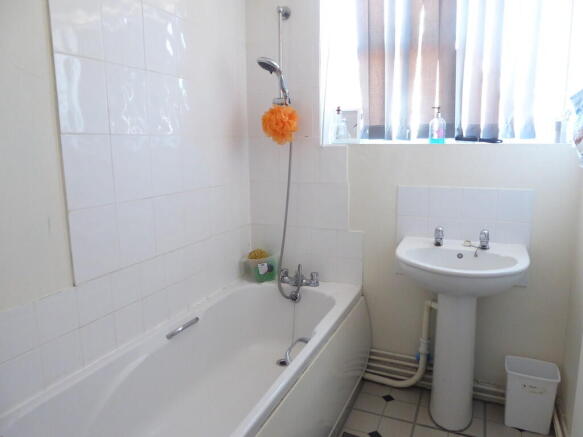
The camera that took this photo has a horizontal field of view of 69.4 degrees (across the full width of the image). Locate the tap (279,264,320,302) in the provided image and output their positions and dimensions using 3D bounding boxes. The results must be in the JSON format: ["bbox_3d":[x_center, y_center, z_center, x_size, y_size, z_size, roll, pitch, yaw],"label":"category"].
[{"bbox_3d":[0.029,0.352,2.334,0.226,0.168,0.165,4,11,23],"label":"tap"}]

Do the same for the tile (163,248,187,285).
[{"bbox_3d":[-0.532,0.219,1.930,0.010,0.149,0.149,4,11,23],"label":"tile"}]

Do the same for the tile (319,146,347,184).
[{"bbox_3d":[0.227,-0.293,2.309,0.175,0.208,0.010,4,11,23],"label":"tile"}]

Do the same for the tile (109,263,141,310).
[{"bbox_3d":[-0.644,0.265,1.640,0.010,0.150,0.150,4,11,23],"label":"tile"}]

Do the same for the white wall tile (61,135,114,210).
[{"bbox_3d":[-0.701,-0.164,1.465,0.010,0.253,0.200,4,11,23],"label":"white wall tile"}]

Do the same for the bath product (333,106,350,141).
[{"bbox_3d":[0.272,-0.519,2.310,0.085,0.190,0.065,4,11,23],"label":"bath product"}]

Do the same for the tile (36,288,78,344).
[{"bbox_3d":[-0.777,0.319,1.401,0.009,0.150,0.150,4,11,23],"label":"tile"}]

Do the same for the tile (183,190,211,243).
[{"bbox_3d":[-0.462,-0.010,2.058,0.010,0.253,0.200,4,11,23],"label":"tile"}]

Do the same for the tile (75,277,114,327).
[{"bbox_3d":[-0.710,0.292,1.519,0.010,0.149,0.149,4,11,23],"label":"tile"}]

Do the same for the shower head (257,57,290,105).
[{"bbox_3d":[-0.093,-0.716,2.183,0.185,0.245,0.100,-2,10,-11],"label":"shower head"}]

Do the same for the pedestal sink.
[{"bbox_3d":[0.750,0.551,1.927,0.550,0.820,0.450,4,11,23],"label":"pedestal sink"}]

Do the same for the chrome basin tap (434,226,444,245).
[{"bbox_3d":[0.703,0.088,2.004,0.048,0.093,0.095,4,11,23],"label":"chrome basin tap"}]

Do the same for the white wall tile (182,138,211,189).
[{"bbox_3d":[-0.463,-0.264,2.035,0.009,0.250,0.200,4,11,23],"label":"white wall tile"}]

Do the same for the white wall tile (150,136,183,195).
[{"bbox_3d":[-0.535,-0.226,1.812,0.010,0.250,0.200,4,11,23],"label":"white wall tile"}]

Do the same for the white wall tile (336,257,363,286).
[{"bbox_3d":[0.331,0.299,2.382,0.150,0.150,0.009,4,11,23],"label":"white wall tile"}]

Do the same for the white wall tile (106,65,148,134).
[{"bbox_3d":[-0.623,-0.447,1.604,0.010,0.253,0.200,4,11,23],"label":"white wall tile"}]

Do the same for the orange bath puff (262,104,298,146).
[{"bbox_3d":[-0.059,-0.501,2.268,0.175,0.195,0.165,4,11,23],"label":"orange bath puff"}]

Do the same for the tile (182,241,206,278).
[{"bbox_3d":[-0.473,0.194,2.067,0.010,0.149,0.149,4,11,23],"label":"tile"}]

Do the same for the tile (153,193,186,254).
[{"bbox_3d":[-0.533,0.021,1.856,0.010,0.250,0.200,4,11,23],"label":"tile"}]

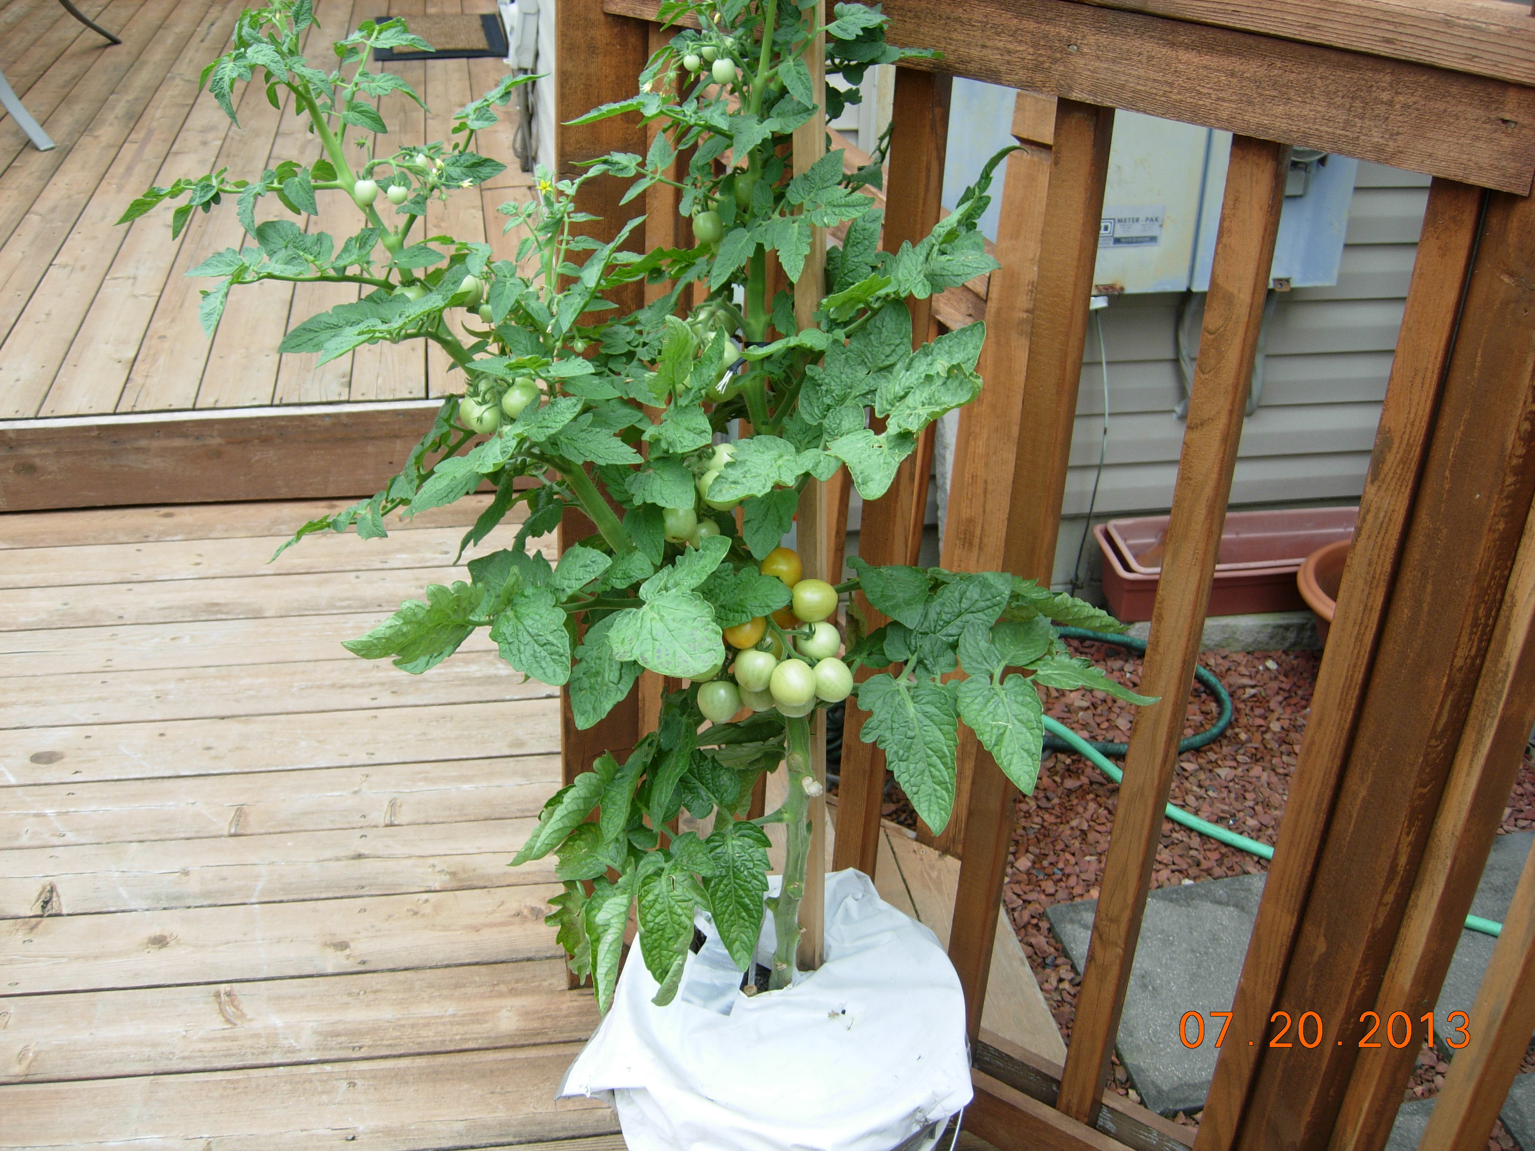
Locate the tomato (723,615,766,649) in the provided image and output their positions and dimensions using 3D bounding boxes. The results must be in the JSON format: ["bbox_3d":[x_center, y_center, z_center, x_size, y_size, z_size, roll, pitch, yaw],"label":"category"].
[{"bbox_3d":[-0.016,0.038,1.150,0.031,0.030,0.031,3,29,0],"label":"tomato"}]

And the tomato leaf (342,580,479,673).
[{"bbox_3d":[-0.257,0.037,1.150,0.108,0.035,0.062,-10,42,-11],"label":"tomato leaf"}]

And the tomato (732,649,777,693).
[{"bbox_3d":[-0.009,0.075,1.255,0.034,0.034,0.034,3,29,0],"label":"tomato"}]

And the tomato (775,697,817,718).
[{"bbox_3d":[0.022,0.095,1.230,0.032,0.033,0.032,3,29,0],"label":"tomato"}]

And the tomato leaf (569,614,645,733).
[{"bbox_3d":[-0.119,0.070,1.180,0.050,0.098,0.022,24,6,8],"label":"tomato leaf"}]

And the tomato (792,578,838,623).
[{"bbox_3d":[0.034,0.018,1.135,0.032,0.031,0.032,3,29,0],"label":"tomato"}]

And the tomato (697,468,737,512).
[{"bbox_3d":[-0.034,-0.061,1.150,0.031,0.031,0.031,3,29,0],"label":"tomato"}]

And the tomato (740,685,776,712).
[{"bbox_3d":[-0.008,0.093,1.280,0.032,0.032,0.032,3,29,0],"label":"tomato"}]

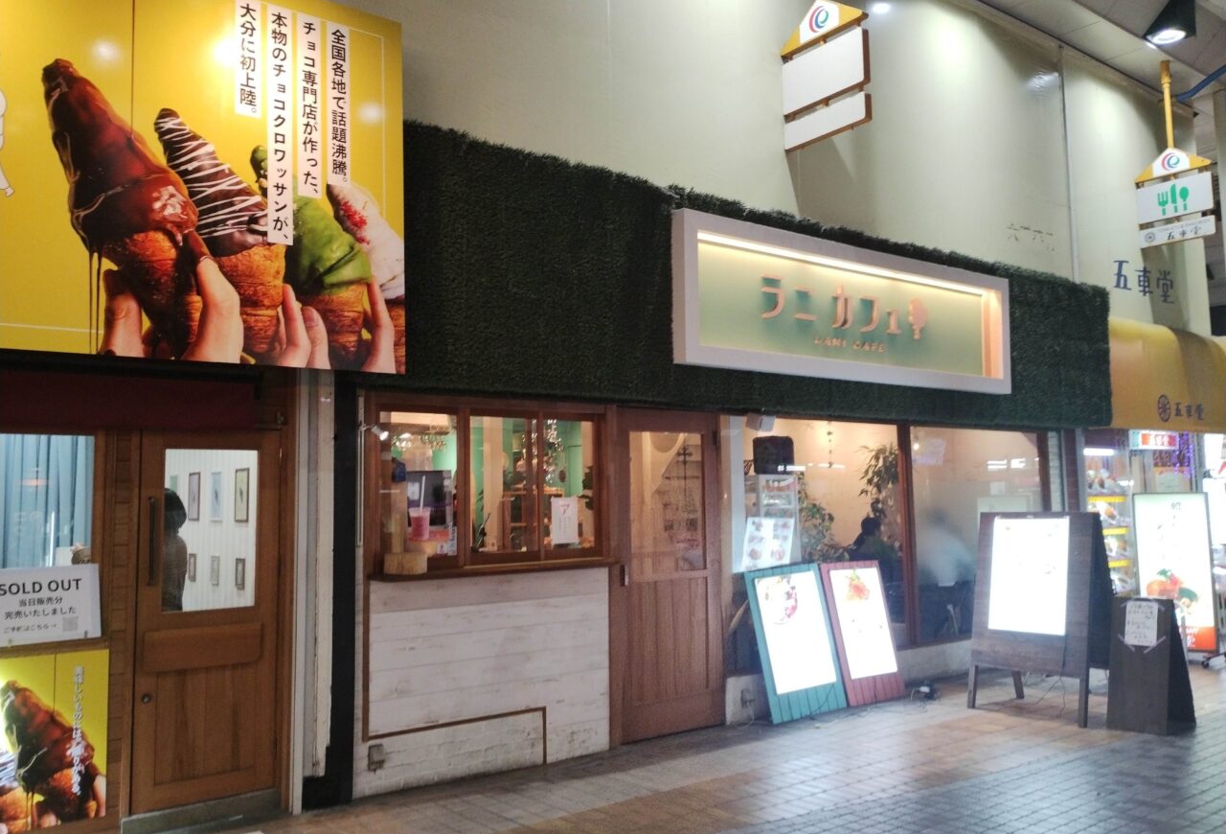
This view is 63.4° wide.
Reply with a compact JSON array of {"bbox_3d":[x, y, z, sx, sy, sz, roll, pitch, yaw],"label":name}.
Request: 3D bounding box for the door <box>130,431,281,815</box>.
[{"bbox_3d":[-2.059,1.000,5.062,0.695,1.849,0.050,3,-6,-37],"label":"door"}]

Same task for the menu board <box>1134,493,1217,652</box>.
[{"bbox_3d":[5.218,1.451,9.259,0.642,1.480,0.120,-1,-4,8],"label":"menu board"}]

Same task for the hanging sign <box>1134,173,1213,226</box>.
[{"bbox_3d":[6.218,-2.402,10.977,0.075,0.406,0.785,3,-6,-37],"label":"hanging sign"}]

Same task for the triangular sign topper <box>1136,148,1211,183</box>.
[{"bbox_3d":[6.001,-2.733,10.624,0.065,0.269,0.784,3,-5,-34],"label":"triangular sign topper"}]

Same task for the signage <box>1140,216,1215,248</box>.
[{"bbox_3d":[6.229,-2.025,10.938,0.075,0.194,0.785,3,-6,-37],"label":"signage"}]

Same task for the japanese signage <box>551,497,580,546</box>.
[{"bbox_3d":[-0.308,0.671,6.433,0.205,0.292,0.010,3,-6,-37],"label":"japanese signage"}]

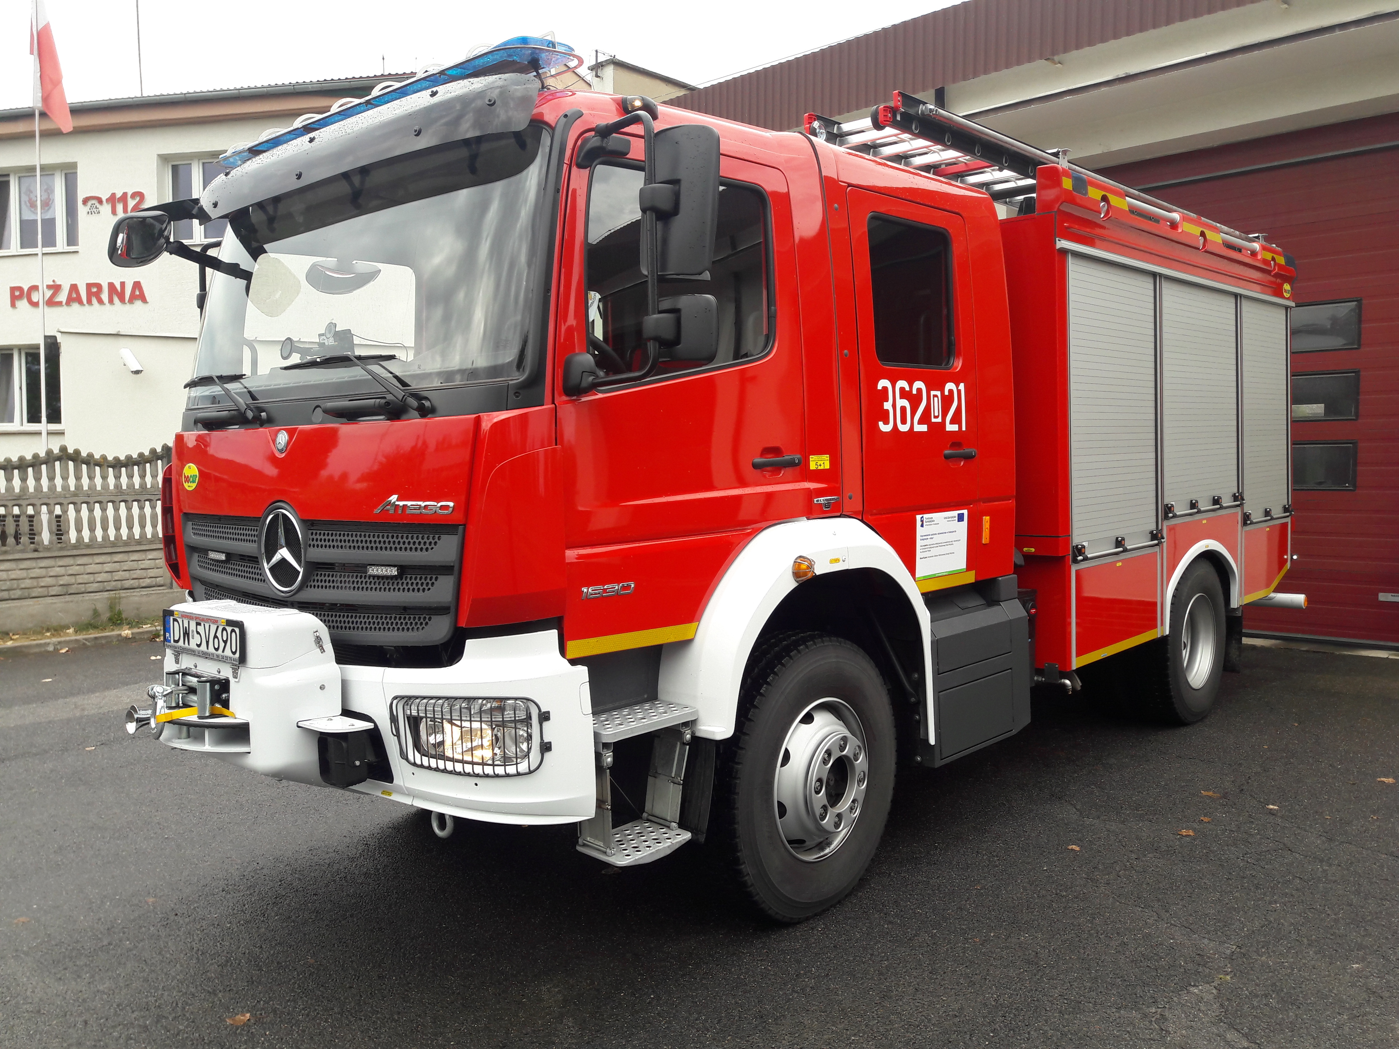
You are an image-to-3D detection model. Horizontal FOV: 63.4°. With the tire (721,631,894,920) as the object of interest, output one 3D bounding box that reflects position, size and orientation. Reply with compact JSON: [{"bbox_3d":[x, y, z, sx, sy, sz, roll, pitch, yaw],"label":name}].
[{"bbox_3d":[0.372,0.940,4.250,0.290,1.030,1.030,1,5,41],"label":"tire"}]

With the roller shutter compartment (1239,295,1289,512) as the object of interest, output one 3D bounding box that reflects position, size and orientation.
[{"bbox_3d":[3.761,-0.747,7.642,0.140,1.440,0.980,2,5,42],"label":"roller shutter compartment"}]

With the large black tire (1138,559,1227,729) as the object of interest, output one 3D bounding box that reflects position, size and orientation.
[{"bbox_3d":[3.002,0.721,7.071,0.290,1.030,1.030,2,5,42],"label":"large black tire"}]

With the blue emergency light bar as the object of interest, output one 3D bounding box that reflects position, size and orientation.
[{"bbox_3d":[-1.124,-1.404,3.965,1.870,0.130,0.310,2,5,42],"label":"blue emergency light bar"}]

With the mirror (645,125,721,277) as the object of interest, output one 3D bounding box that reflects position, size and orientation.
[{"bbox_3d":[-0.043,-0.888,3.100,0.215,0.405,0.110,0,4,27],"label":"mirror"}]

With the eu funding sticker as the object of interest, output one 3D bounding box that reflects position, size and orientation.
[{"bbox_3d":[1.024,0.084,4.767,0.010,0.272,0.413,2,5,42],"label":"eu funding sticker"}]

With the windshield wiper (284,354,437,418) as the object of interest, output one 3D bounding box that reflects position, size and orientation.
[{"bbox_3d":[-1.071,-0.422,3.502,0.820,0.200,0.090,1,5,39],"label":"windshield wiper"}]

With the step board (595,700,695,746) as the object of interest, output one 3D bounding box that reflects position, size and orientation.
[{"bbox_3d":[-0.222,0.615,3.537,0.220,0.040,0.420,2,5,42],"label":"step board"}]

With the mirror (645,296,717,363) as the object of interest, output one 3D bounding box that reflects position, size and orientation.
[{"bbox_3d":[-0.059,-0.541,3.126,0.240,0.185,0.110,0,4,31],"label":"mirror"}]

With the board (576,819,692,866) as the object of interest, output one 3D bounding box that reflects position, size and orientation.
[{"bbox_3d":[-0.203,1.008,3.570,0.215,0.045,0.345,2,5,42],"label":"board"}]

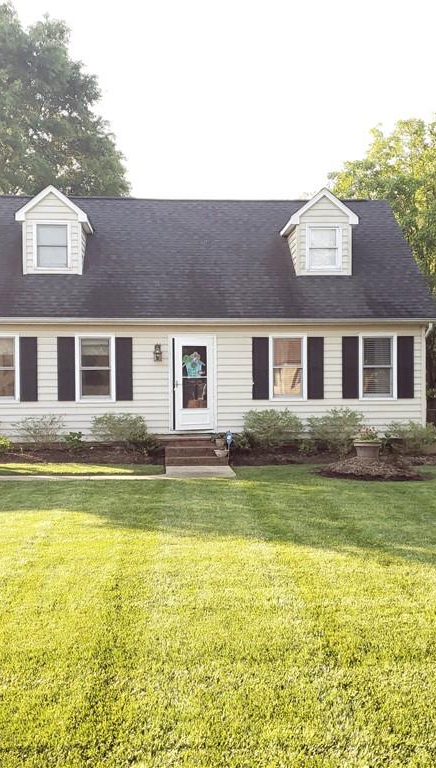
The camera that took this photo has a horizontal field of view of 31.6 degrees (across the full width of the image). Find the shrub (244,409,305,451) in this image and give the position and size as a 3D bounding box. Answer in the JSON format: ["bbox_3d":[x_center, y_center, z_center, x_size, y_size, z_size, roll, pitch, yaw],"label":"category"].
[{"bbox_3d":[1.141,0.956,16.143,1.280,0.880,1.150,0,0,-4],"label":"shrub"}]

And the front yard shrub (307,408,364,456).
[{"bbox_3d":[2.465,0.997,16.133,1.240,0.960,1.150,0,0,-4],"label":"front yard shrub"}]

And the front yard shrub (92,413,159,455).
[{"bbox_3d":[-1.948,1.043,16.200,1.360,0.880,1.100,0,0,-5],"label":"front yard shrub"}]

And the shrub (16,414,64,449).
[{"bbox_3d":[-3.659,0.989,15.841,0.980,0.720,0.900,0,0,-4],"label":"shrub"}]

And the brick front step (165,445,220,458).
[{"bbox_3d":[-0.443,1.354,15.460,1.200,0.170,0.340,0,0,-4],"label":"brick front step"}]

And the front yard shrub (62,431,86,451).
[{"bbox_3d":[-2.943,1.170,15.725,0.490,0.430,0.470,0,0,-4],"label":"front yard shrub"}]

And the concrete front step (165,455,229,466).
[{"bbox_3d":[-0.412,1.517,15.162,1.220,0.165,0.360,0,0,-4],"label":"concrete front step"}]

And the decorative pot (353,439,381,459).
[{"bbox_3d":[2.896,1.277,15.000,0.540,0.340,0.540,0,0,0],"label":"decorative pot"}]

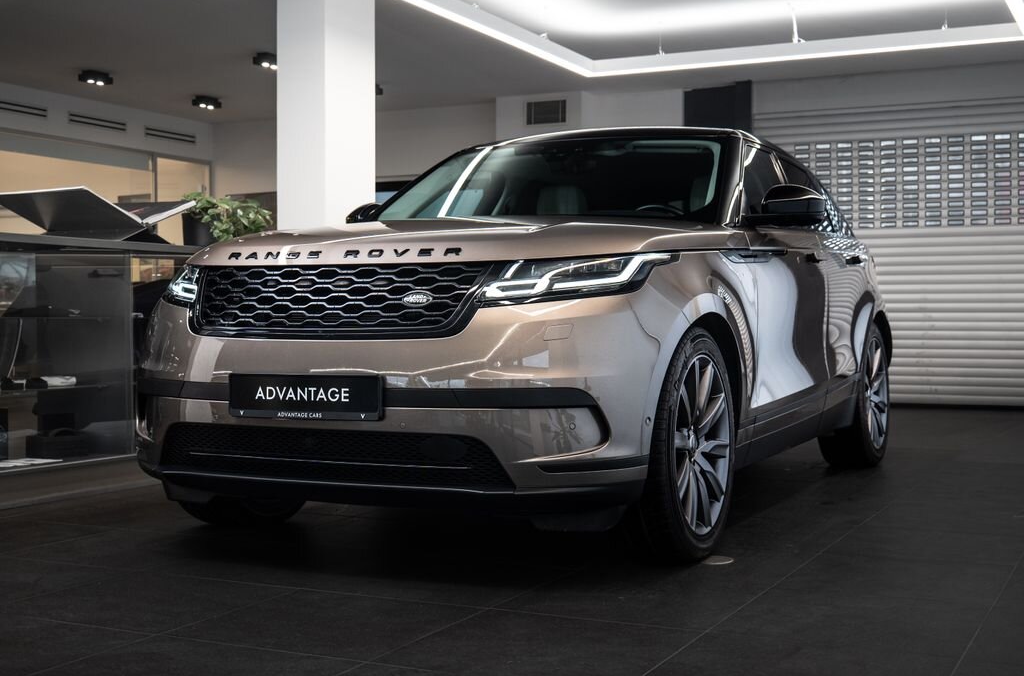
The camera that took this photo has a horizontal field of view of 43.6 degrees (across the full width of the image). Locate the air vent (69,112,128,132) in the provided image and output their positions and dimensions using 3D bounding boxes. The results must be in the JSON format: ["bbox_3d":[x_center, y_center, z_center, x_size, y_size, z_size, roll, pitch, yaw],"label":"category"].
[{"bbox_3d":[-4.039,-2.106,12.492,0.030,0.095,0.785,0,1,27],"label":"air vent"}]

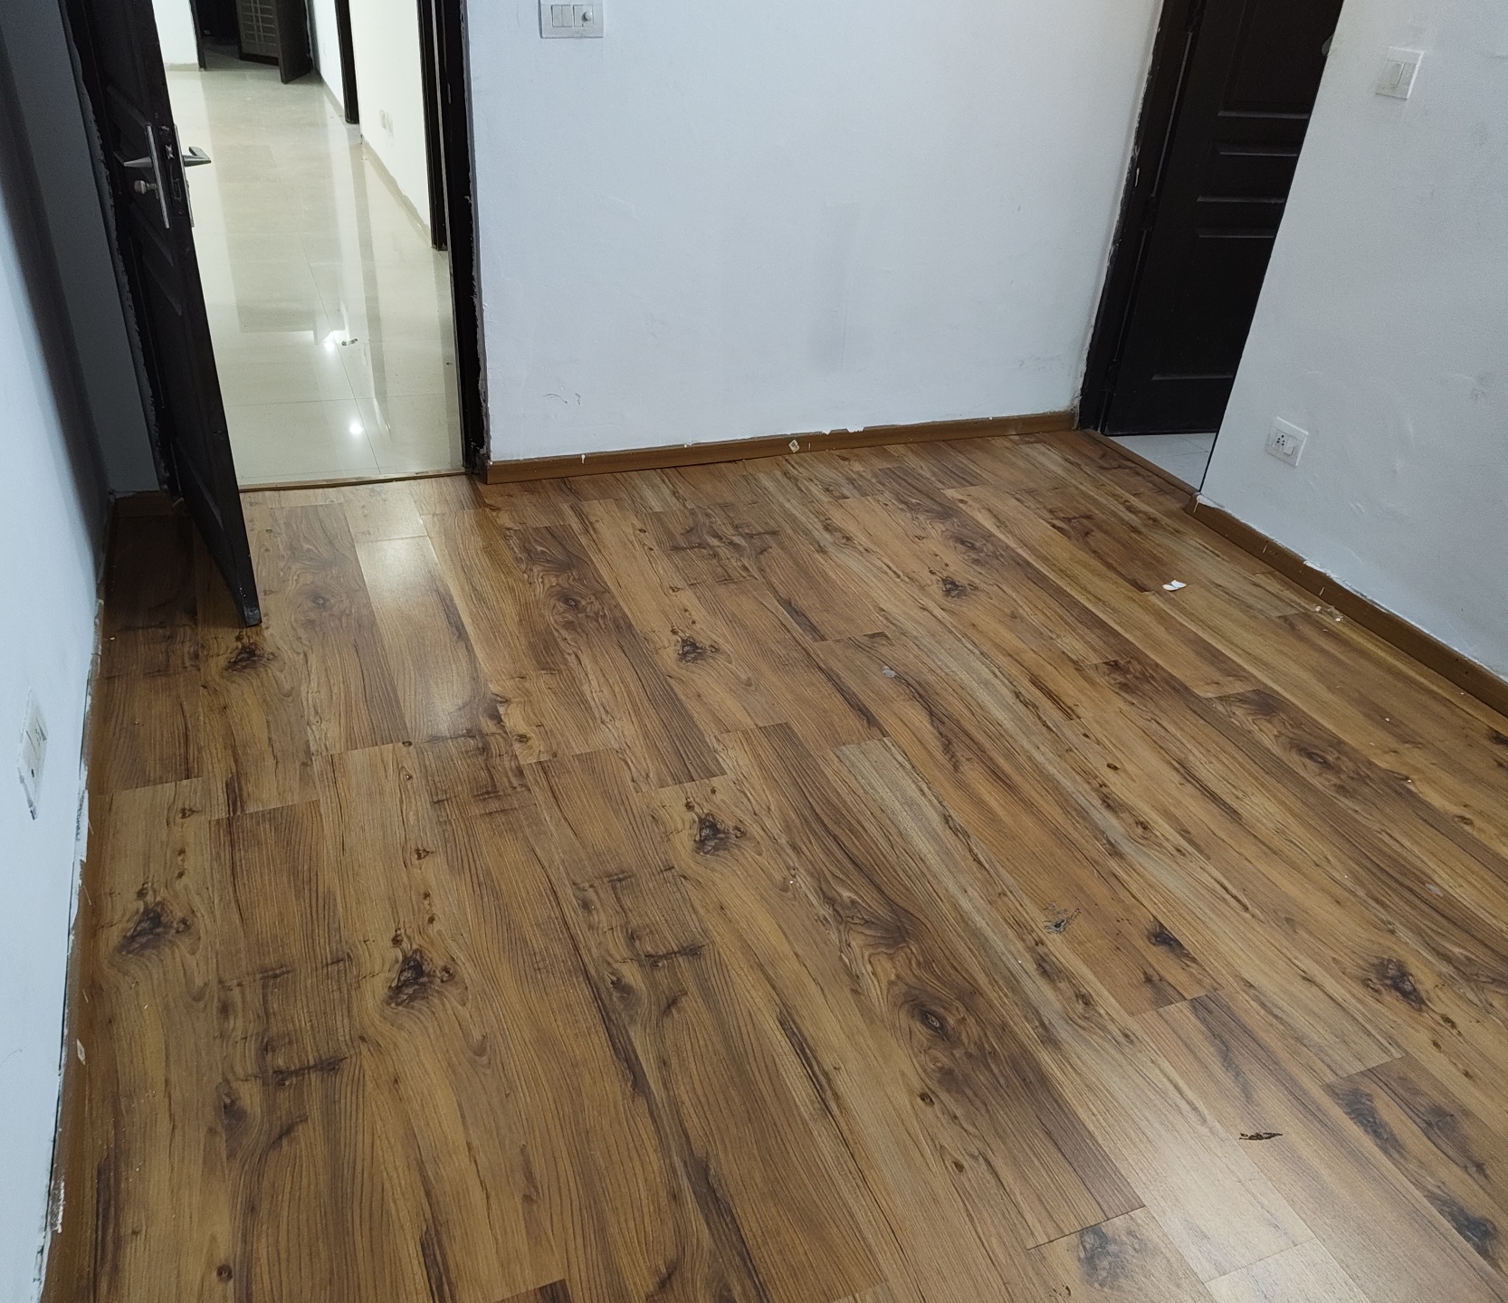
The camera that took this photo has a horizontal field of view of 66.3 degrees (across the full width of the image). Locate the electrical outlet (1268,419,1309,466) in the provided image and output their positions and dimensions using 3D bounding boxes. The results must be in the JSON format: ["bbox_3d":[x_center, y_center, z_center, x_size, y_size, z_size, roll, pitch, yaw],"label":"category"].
[{"bbox_3d":[1.455,-0.572,3.151,0.012,0.094,0.114,-10,35,-20],"label":"electrical outlet"}]

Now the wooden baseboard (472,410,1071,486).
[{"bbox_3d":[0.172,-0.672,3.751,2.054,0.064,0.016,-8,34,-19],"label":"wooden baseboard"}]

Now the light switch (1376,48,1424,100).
[{"bbox_3d":[1.500,-1.344,2.683,0.012,0.095,0.091,-10,35,-20],"label":"light switch"}]

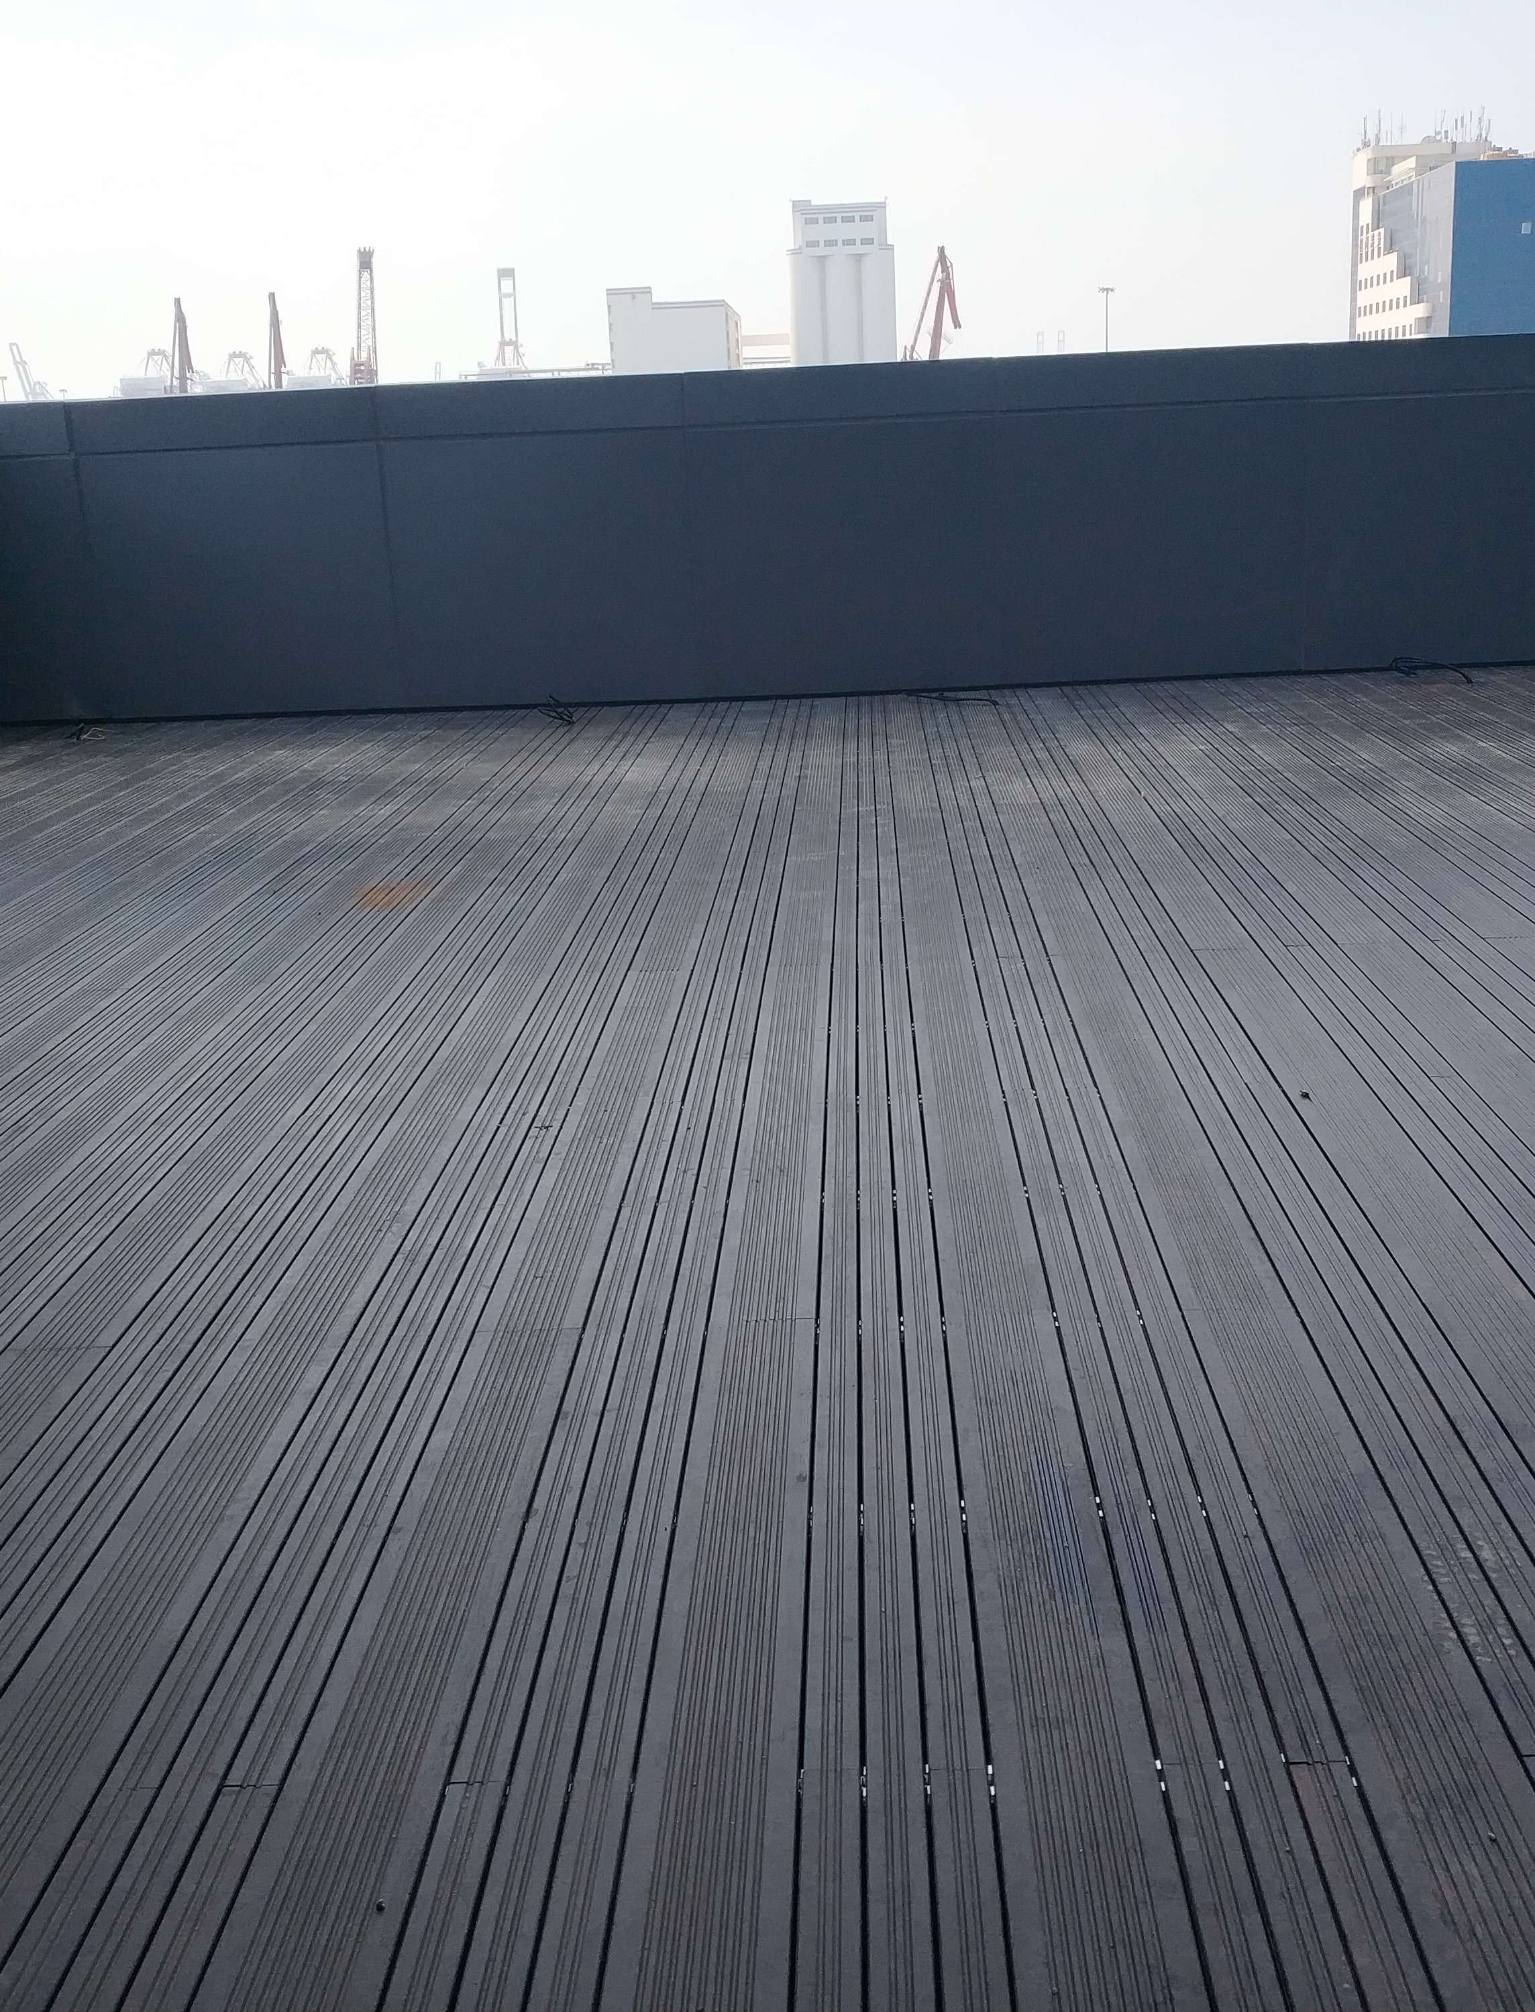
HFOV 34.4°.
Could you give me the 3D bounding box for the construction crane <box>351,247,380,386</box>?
[{"bbox_3d":[-79.632,-128.142,515.400,9.000,55.189,16.000,-2,13,2],"label":"construction crane"}]

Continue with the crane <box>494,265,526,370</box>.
[{"bbox_3d":[-119.053,-294.959,1150.000,22.000,98.000,40.000,-4,13,-7],"label":"crane"}]

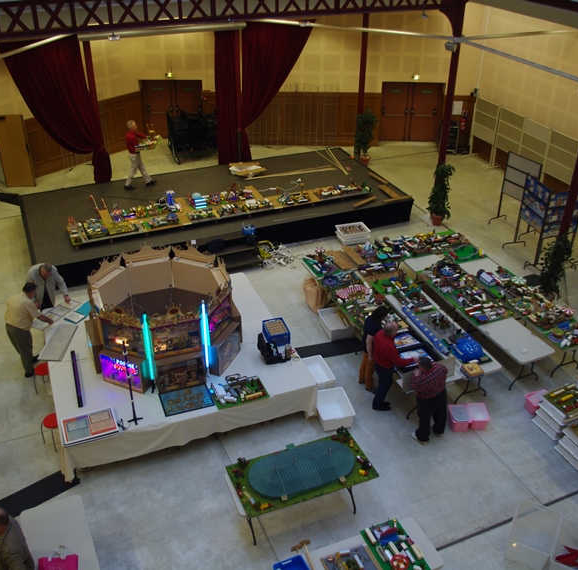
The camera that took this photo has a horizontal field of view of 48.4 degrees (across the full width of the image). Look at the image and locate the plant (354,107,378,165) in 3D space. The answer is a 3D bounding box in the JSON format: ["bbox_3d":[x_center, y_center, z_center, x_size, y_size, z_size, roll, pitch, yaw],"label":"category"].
[{"bbox_3d":[2.531,-4.653,20.224,0.680,1.850,0.680,-12,33,-21],"label":"plant"}]

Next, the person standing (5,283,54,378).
[{"bbox_3d":[-4.628,0.760,11.521,0.740,1.670,0.500,-10,31,-17],"label":"person standing"}]

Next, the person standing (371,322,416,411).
[{"bbox_3d":[1.747,1.312,10.647,0.660,1.680,0.500,-11,31,-19],"label":"person standing"}]

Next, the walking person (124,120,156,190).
[{"bbox_3d":[-3.946,-3.443,16.991,0.800,1.780,0.560,-16,34,-27],"label":"walking person"}]

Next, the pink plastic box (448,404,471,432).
[{"bbox_3d":[2.721,2.134,10.268,0.300,0.190,0.420,1,30,0],"label":"pink plastic box"}]

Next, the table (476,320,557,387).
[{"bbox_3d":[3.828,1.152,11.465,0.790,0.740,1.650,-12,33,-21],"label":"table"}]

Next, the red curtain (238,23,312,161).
[{"bbox_3d":[-0.358,-5.417,18.729,2.350,4.400,0.350,-12,33,-21],"label":"red curtain"}]

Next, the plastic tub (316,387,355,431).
[{"bbox_3d":[0.727,2.005,10.374,0.520,0.250,0.690,-7,31,-12],"label":"plastic tub"}]

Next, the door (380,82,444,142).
[{"bbox_3d":[4.535,-6.386,23.867,2.100,2.170,0.120,1,29,1],"label":"door"}]

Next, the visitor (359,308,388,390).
[{"bbox_3d":[1.459,1.059,10.691,0.500,1.580,0.480,-12,33,-21],"label":"visitor"}]

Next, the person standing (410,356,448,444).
[{"bbox_3d":[2.084,1.692,9.632,0.580,1.580,0.450,-18,35,-29],"label":"person standing"}]

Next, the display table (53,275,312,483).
[{"bbox_3d":[-2.076,1.350,11.416,3.900,0.700,3.920,-11,31,-20],"label":"display table"}]

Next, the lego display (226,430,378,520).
[{"bbox_3d":[0.180,2.336,8.328,1.790,0.270,0.900,-12,33,-21],"label":"lego display"}]

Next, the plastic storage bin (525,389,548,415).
[{"bbox_3d":[4.270,2.012,10.958,0.410,0.210,0.310,-12,32,-21],"label":"plastic storage bin"}]

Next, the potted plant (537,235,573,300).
[{"bbox_3d":[5.405,-0.242,12.991,0.550,1.600,0.550,-12,33,-21],"label":"potted plant"}]

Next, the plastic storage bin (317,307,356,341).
[{"bbox_3d":[0.886,0.785,12.475,0.480,0.260,0.740,-12,33,-21],"label":"plastic storage bin"}]

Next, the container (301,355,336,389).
[{"bbox_3d":[0.449,1.601,10.935,0.520,0.370,0.700,-9,32,-17],"label":"container"}]

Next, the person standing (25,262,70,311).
[{"bbox_3d":[-4.533,0.309,12.345,0.600,1.660,0.620,-11,31,-19],"label":"person standing"}]

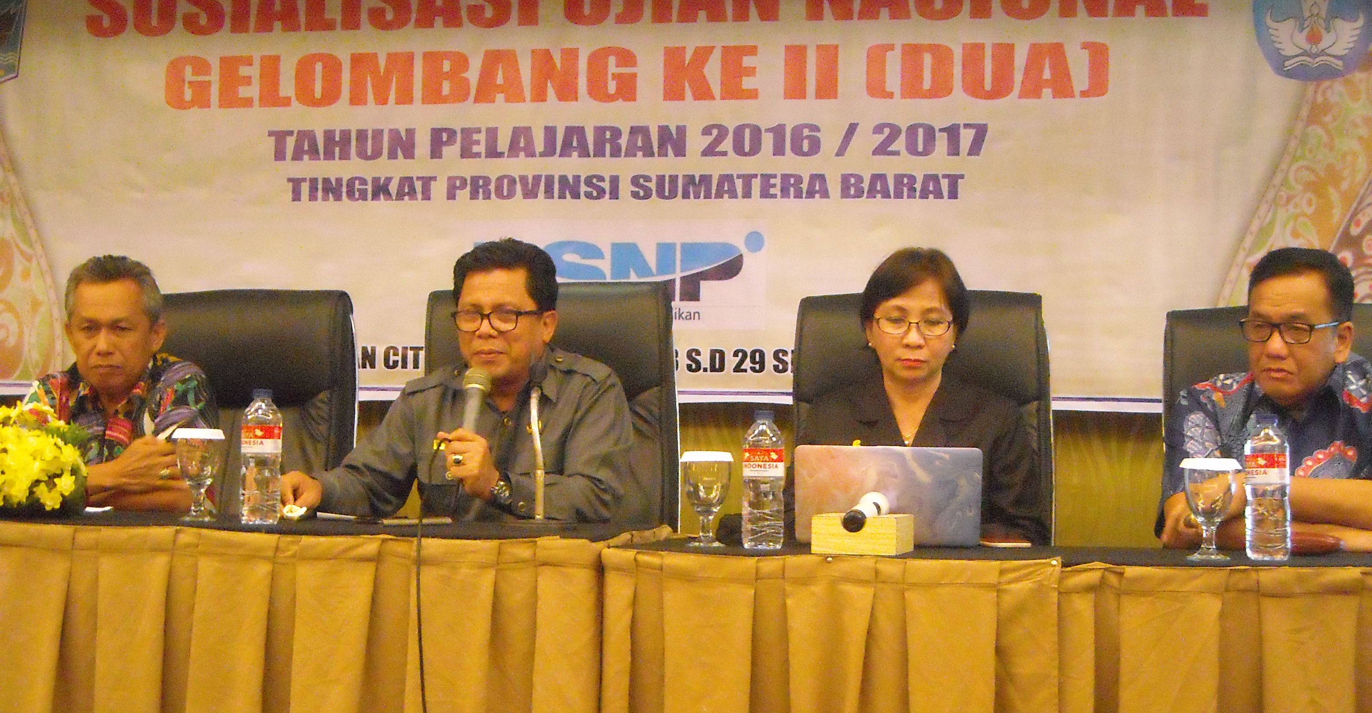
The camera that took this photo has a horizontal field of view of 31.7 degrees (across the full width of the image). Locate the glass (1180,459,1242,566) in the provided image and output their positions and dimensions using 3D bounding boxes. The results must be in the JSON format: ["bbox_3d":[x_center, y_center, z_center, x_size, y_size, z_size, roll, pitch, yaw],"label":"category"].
[{"bbox_3d":[0.800,0.235,3.690,0.092,0.158,0.092,1,-2,12],"label":"glass"}]

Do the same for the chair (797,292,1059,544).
[{"bbox_3d":[0.388,0.469,4.390,0.620,1.200,0.680,1,-2,15],"label":"chair"}]

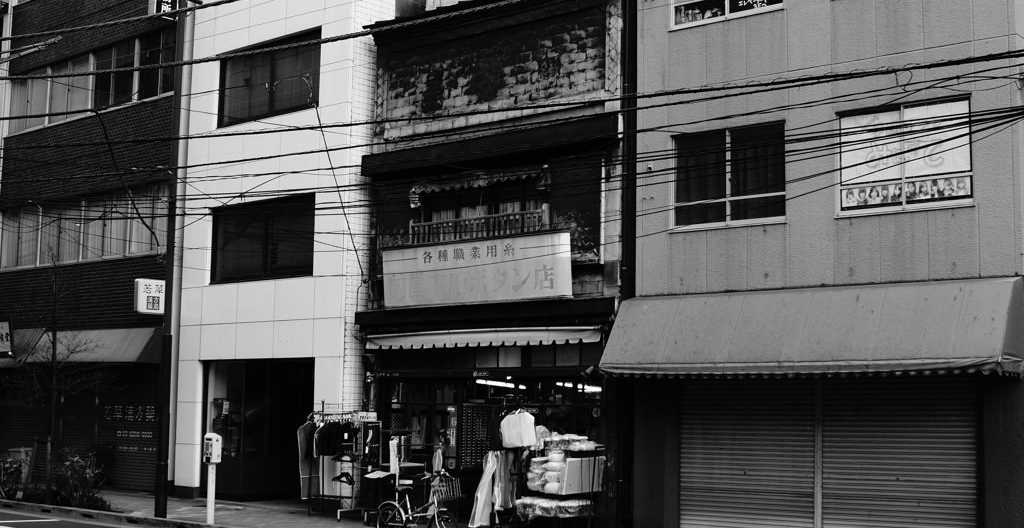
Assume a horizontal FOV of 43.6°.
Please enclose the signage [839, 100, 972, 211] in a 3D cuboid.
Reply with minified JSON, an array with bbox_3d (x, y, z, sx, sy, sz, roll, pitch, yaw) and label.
[{"bbox_3d":[4.785,-1.309,15.624,1.640,1.200,0.060,-4,-8,38],"label":"signage"}]

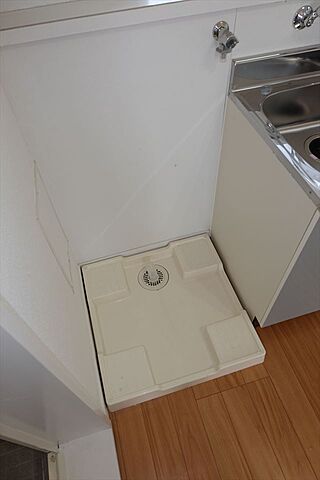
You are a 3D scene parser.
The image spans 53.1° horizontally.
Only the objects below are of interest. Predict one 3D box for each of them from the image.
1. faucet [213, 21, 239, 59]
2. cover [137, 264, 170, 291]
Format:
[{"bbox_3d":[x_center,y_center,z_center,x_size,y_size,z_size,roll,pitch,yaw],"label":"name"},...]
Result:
[{"bbox_3d":[0.187,-0.548,0.898,0.056,0.088,0.095,-14,52,-8],"label":"faucet"},{"bbox_3d":[-0.029,0.179,1.512,0.145,0.015,0.145,-2,52,2],"label":"cover"}]

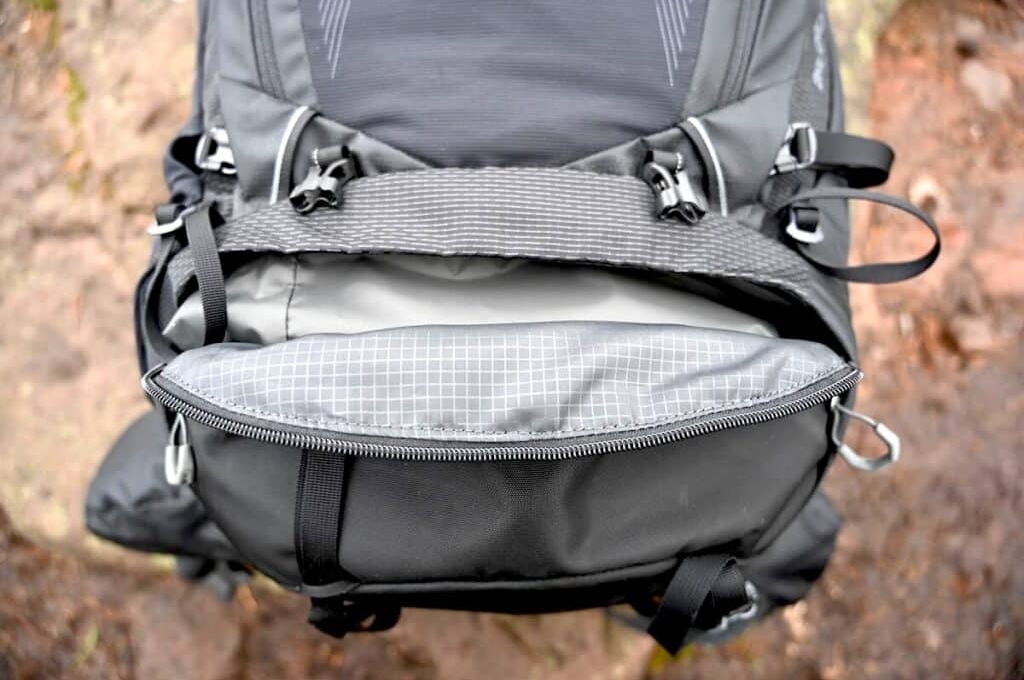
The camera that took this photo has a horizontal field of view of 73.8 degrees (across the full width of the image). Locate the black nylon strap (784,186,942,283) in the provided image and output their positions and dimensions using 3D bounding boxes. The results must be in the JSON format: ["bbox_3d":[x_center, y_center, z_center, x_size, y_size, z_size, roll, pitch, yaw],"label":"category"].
[{"bbox_3d":[0.184,-0.056,0.360,0.084,0.028,0.052,0,84,0],"label":"black nylon strap"}]

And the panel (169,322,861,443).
[{"bbox_3d":[-0.005,0.019,0.318,0.332,0.040,0.055,0,74,0],"label":"panel"}]

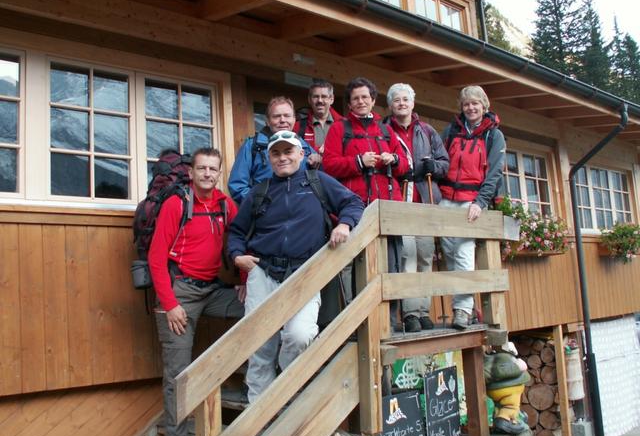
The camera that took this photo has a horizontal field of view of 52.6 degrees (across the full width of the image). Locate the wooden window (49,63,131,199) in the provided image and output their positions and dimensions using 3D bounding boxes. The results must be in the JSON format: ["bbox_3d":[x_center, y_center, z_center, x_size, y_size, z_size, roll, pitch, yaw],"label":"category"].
[{"bbox_3d":[-1.338,-0.501,3.773,0.470,0.765,0.090,3,-10,-41],"label":"wooden window"}]

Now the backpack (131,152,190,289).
[{"bbox_3d":[-0.851,0.009,3.760,0.380,0.780,0.340,2,-9,-36],"label":"backpack"}]

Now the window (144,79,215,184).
[{"bbox_3d":[-0.902,-0.498,4.183,0.480,0.765,0.090,3,-10,-41],"label":"window"}]

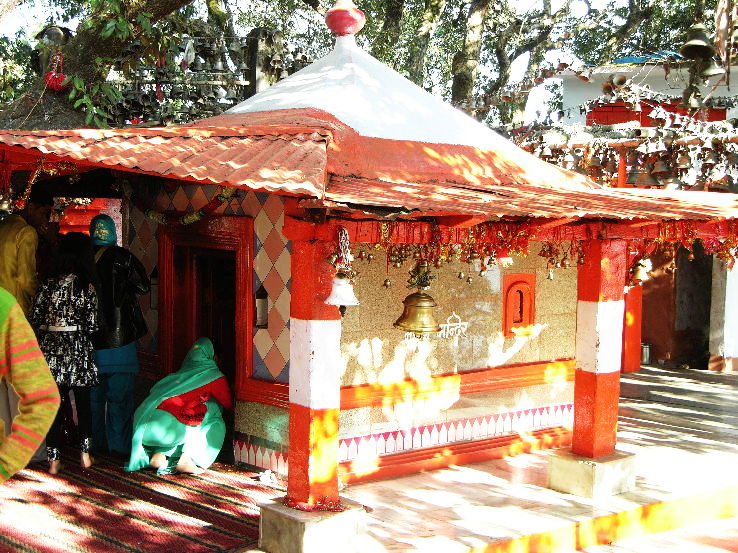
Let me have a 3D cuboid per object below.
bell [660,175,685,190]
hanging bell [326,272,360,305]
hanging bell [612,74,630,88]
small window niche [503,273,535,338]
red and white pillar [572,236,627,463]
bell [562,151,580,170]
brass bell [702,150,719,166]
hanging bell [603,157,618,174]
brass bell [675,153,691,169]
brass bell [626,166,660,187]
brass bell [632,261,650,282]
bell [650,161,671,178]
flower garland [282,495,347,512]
[{"bbox_3d":[2.894,-0.896,12.600,0.217,0.148,0.217,1,4,0],"label":"bell"},{"bbox_3d":[-0.140,0.066,6.712,0.169,0.168,0.169,1,4,0],"label":"hanging bell"},{"bbox_3d":[2.484,-1.918,13.000,0.165,0.150,0.165,1,4,0],"label":"hanging bell"},{"bbox_3d":[1.069,0.205,9.604,0.349,0.451,0.080,-2,5,-43],"label":"small window niche"},{"bbox_3d":[1.460,0.446,8.454,0.225,1.387,0.200,-2,5,-43],"label":"red and white pillar"},{"bbox_3d":[1.962,-1.124,12.800,0.166,0.188,0.166,1,4,0],"label":"bell"},{"bbox_3d":[3.308,-1.143,12.800,0.147,0.150,0.147,1,4,0],"label":"brass bell"},{"bbox_3d":[2.431,-1.117,13.300,0.155,0.175,0.155,1,4,0],"label":"hanging bell"},{"bbox_3d":[3.155,-1.167,13.300,0.160,0.158,0.160,1,4,0],"label":"brass bell"},{"bbox_3d":[2.618,-0.954,12.600,0.308,0.185,0.308,1,4,0],"label":"brass bell"},{"bbox_3d":[1.774,-0.033,8.600,0.117,0.140,0.117,1,4,0],"label":"brass bell"},{"bbox_3d":[2.824,-1.036,12.800,0.184,0.169,0.184,1,4,0],"label":"bell"},{"bbox_3d":[-0.271,1.121,6.746,0.250,0.045,0.235,-2,5,-42],"label":"flower garland"}]

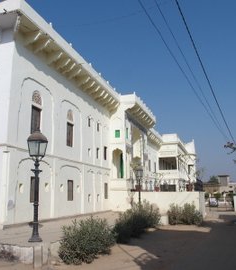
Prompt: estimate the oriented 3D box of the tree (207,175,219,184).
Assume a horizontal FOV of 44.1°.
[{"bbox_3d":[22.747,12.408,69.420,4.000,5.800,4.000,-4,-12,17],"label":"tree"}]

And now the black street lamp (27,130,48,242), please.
[{"bbox_3d":[-2.116,1.309,7.729,0.570,2.870,0.570,-4,-12,18],"label":"black street lamp"}]

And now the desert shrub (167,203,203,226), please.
[{"bbox_3d":[3.683,4.430,16.126,1.760,1.100,1.300,-4,-12,18],"label":"desert shrub"}]

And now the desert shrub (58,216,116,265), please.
[{"bbox_3d":[-0.836,2.880,7.986,1.250,1.010,1.250,-4,-12,18],"label":"desert shrub"}]

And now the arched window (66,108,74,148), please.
[{"bbox_3d":[-2.744,-0.373,16.520,0.200,2.120,0.780,-4,-12,18],"label":"arched window"}]

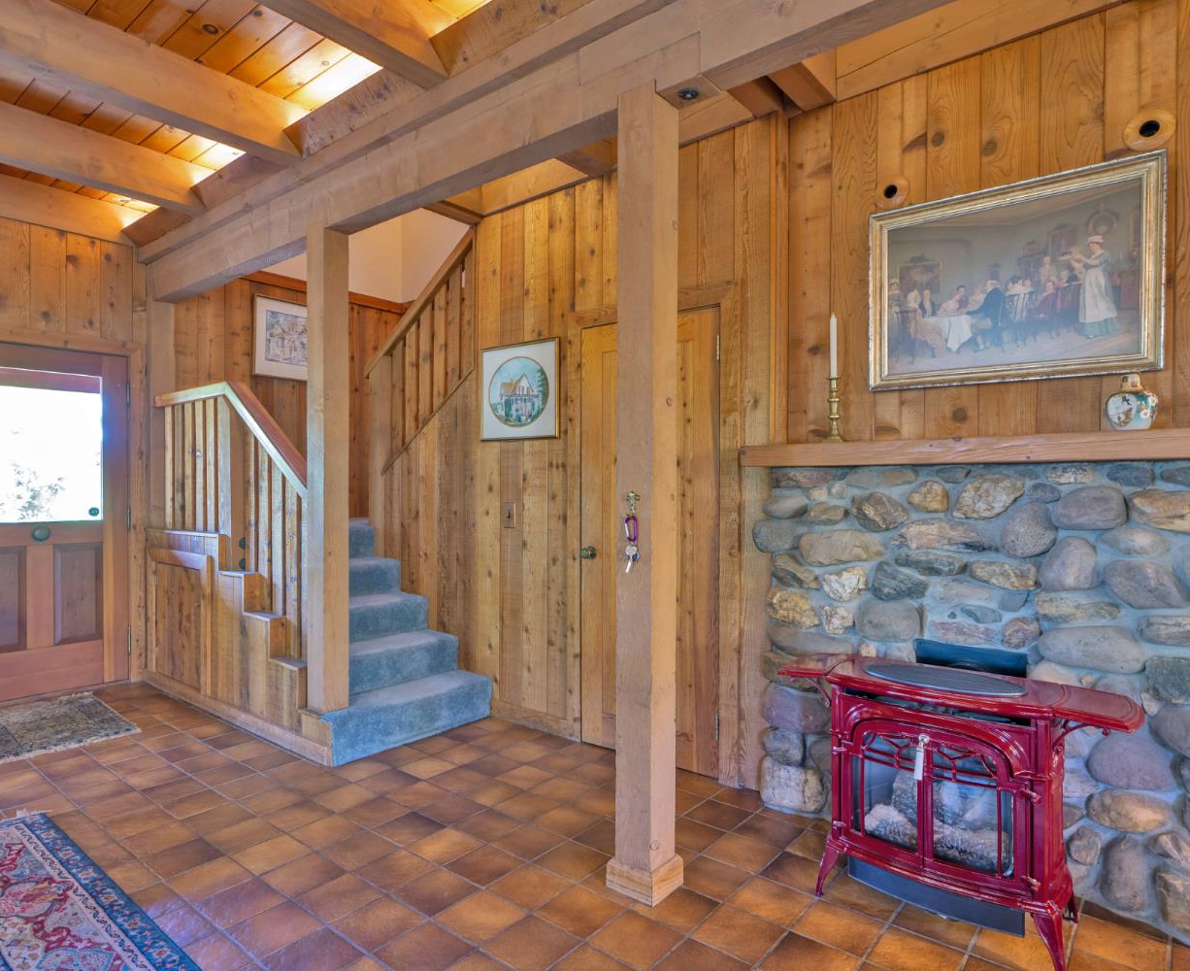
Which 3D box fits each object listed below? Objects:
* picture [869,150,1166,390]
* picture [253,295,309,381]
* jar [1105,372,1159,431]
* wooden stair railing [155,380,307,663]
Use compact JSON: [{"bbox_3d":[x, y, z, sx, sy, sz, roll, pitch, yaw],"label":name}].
[{"bbox_3d":[1.361,-0.667,2.437,0.860,0.646,0.050,0,0,39],"label":"picture"},{"bbox_3d":[-2.229,-1.079,5.456,0.025,0.582,0.660,0,0,39],"label":"picture"},{"bbox_3d":[1.583,-0.249,2.153,0.124,0.176,0.124,0,0,39],"label":"jar"},{"bbox_3d":[-2.038,0.137,4.068,1.830,1.405,0.135,0,0,39],"label":"wooden stair railing"}]

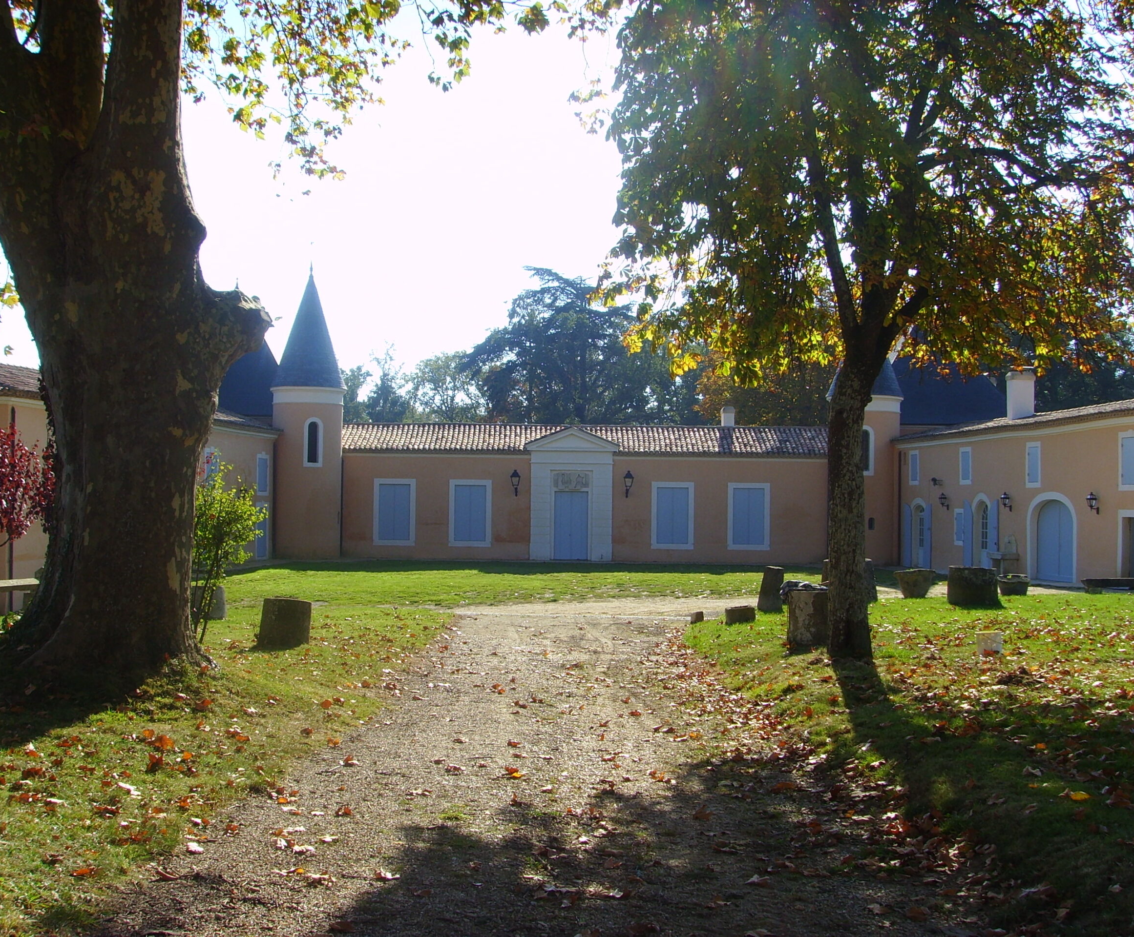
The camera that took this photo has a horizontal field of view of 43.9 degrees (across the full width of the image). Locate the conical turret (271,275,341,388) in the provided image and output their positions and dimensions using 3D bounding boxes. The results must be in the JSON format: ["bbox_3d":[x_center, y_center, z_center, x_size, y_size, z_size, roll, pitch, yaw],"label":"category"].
[{"bbox_3d":[-9.627,-5.150,52.549,2.632,4.368,2.632,1,-2,-10],"label":"conical turret"}]

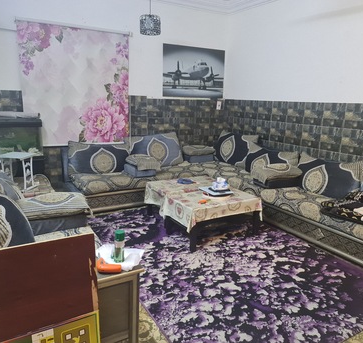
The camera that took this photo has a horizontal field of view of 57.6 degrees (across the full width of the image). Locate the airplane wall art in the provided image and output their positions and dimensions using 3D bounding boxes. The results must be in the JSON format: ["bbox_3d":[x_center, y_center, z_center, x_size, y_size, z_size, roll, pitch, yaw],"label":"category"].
[{"bbox_3d":[0.227,-1.611,5.389,1.188,0.783,0.028,-6,14,-31],"label":"airplane wall art"}]

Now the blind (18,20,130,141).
[{"bbox_3d":[-1.370,-1.135,4.471,1.461,1.572,0.070,-6,14,-31],"label":"blind"}]

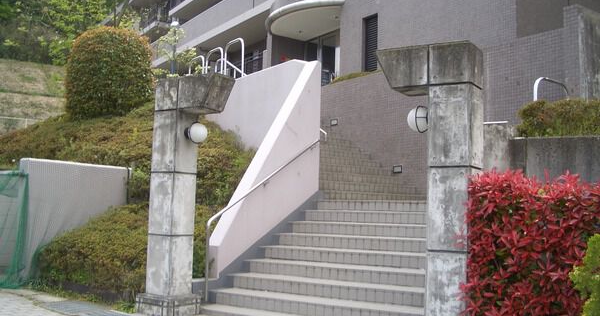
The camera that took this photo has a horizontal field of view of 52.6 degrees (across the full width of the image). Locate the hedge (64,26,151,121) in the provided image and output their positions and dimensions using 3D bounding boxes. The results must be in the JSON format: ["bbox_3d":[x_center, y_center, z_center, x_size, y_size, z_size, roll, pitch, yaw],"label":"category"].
[{"bbox_3d":[-3.980,-1.757,12.600,1.800,2.000,1.750,3,-5,-18],"label":"hedge"}]

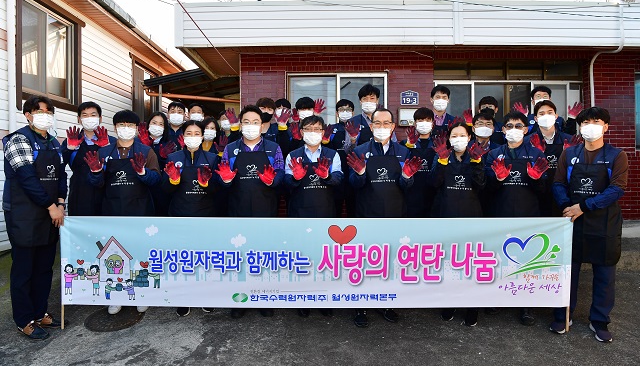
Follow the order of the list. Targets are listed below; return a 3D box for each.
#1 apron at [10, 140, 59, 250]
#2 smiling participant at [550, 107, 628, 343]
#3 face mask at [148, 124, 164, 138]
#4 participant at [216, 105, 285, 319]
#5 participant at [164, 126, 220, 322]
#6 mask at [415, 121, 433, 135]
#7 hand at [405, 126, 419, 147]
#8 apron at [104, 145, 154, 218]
[{"bbox_3d":[-2.074,0.055,3.120,0.240,0.800,0.380,1,1,24],"label":"apron"},{"bbox_3d":[2.051,0.295,3.270,0.530,1.770,0.400,1,2,27],"label":"smiling participant"},{"bbox_3d":[-1.534,-0.483,4.000,0.142,0.115,0.090,0,1,-20],"label":"face mask"},{"bbox_3d":[-0.545,0.222,3.470,0.530,1.750,0.480,0,1,-3],"label":"participant"},{"bbox_3d":[-1.067,0.309,3.511,0.480,1.620,0.460,0,2,-15],"label":"participant"},{"bbox_3d":[0.931,-0.488,3.800,0.145,0.110,0.080,0,2,12],"label":"mask"},{"bbox_3d":[0.848,-0.431,3.950,0.130,0.185,0.070,-4,2,5],"label":"hand"},{"bbox_3d":[-1.572,0.103,3.500,0.420,0.820,0.230,0,1,-9],"label":"apron"}]

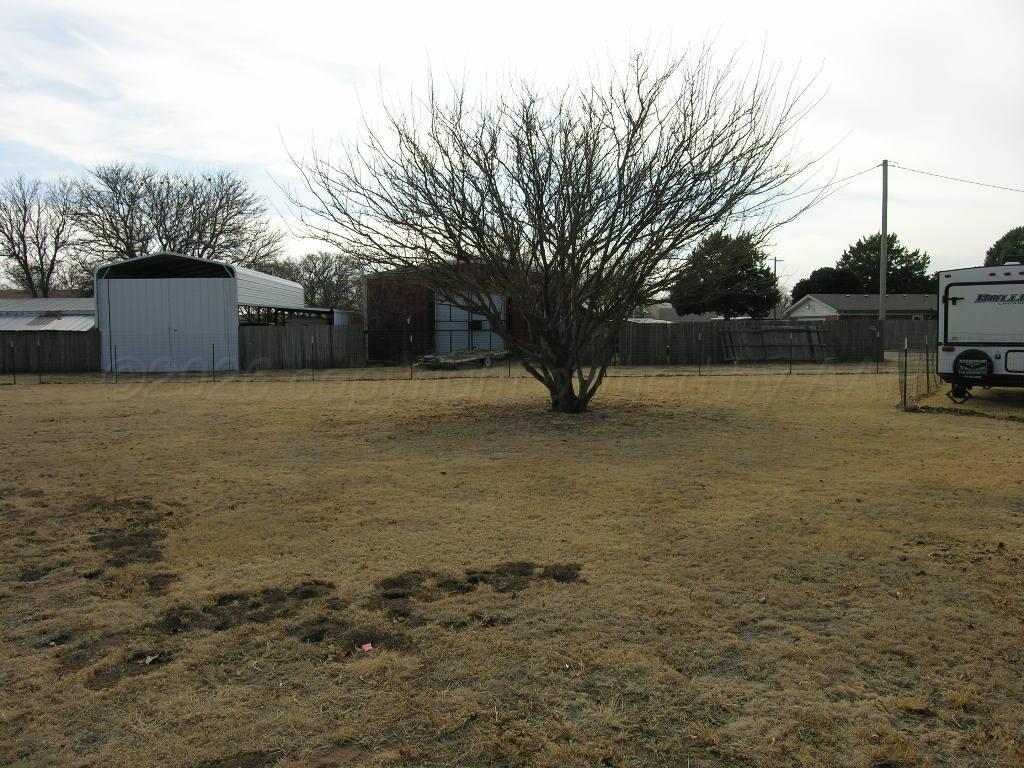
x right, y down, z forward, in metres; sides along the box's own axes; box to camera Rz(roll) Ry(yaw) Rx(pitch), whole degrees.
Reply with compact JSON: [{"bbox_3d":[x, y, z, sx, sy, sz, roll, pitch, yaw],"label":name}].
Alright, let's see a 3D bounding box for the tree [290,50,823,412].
[{"bbox_3d":[0.855,-2.837,13.436,9.700,6.650,8.900,0,5,4],"label":"tree"}]

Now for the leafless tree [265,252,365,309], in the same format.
[{"bbox_3d":[-17.691,-7.541,63.602,8.570,8.200,8.500,-1,5,-15],"label":"leafless tree"}]

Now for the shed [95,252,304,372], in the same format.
[{"bbox_3d":[-14.478,-3.332,34.478,5.760,4.800,11.800,-1,5,-4],"label":"shed"}]

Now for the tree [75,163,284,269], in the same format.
[{"bbox_3d":[-22.469,-8.514,48.477,14.060,12.540,12.500,-2,5,-25],"label":"tree"}]

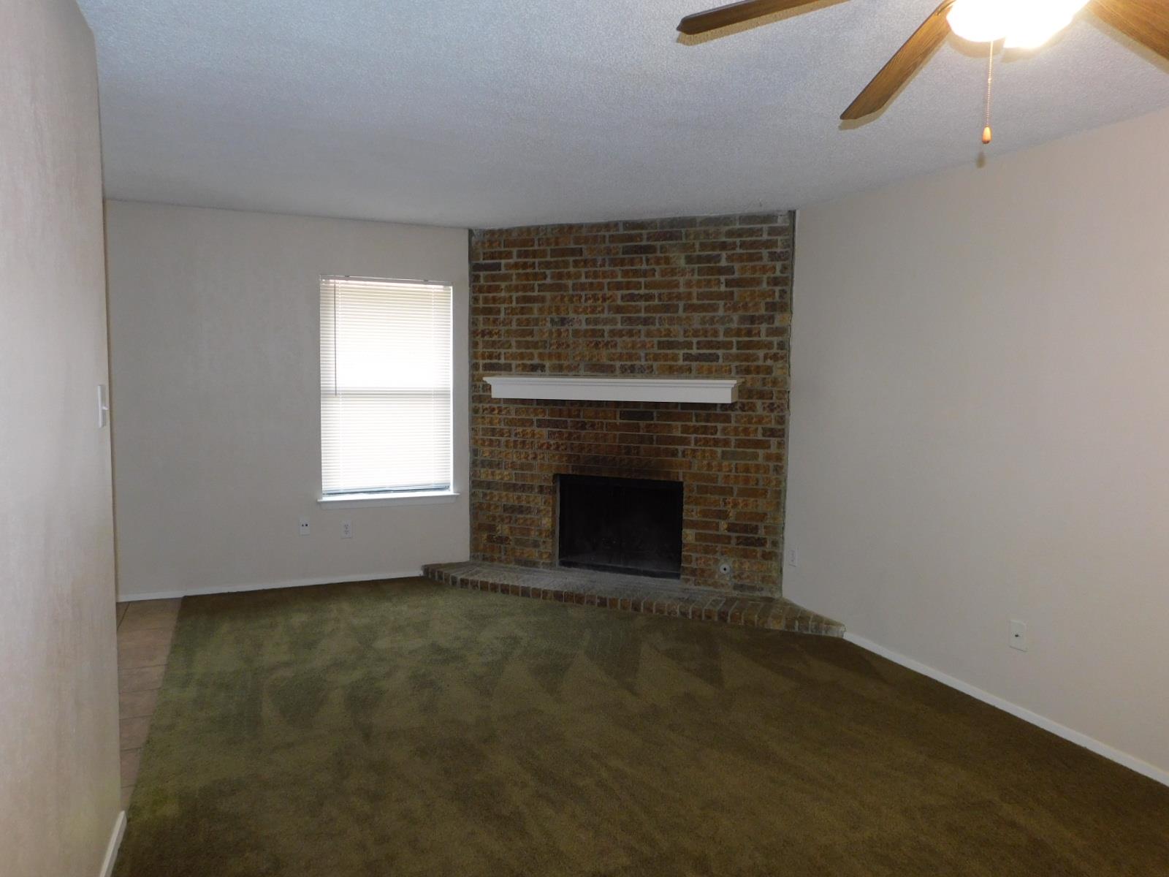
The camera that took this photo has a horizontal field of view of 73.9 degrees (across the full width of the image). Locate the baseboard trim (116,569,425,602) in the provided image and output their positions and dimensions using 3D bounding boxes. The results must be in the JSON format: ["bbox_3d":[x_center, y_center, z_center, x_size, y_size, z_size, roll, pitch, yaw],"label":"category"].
[{"bbox_3d":[-2.012,0.962,5.151,1.890,0.066,0.016,-2,6,-24],"label":"baseboard trim"}]

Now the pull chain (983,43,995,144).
[{"bbox_3d":[0.819,-0.702,1.570,0.018,0.212,0.018,1,5,0],"label":"pull chain"}]

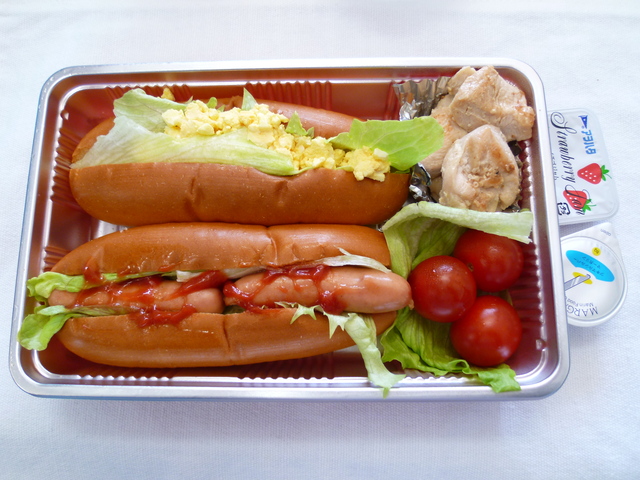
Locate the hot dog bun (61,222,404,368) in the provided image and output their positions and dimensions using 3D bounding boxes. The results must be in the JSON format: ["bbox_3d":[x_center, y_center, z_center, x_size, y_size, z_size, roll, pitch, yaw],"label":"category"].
[{"bbox_3d":[-0.043,0.025,0.200,0.159,0.044,0.060,-3,80,1],"label":"hot dog bun"}]

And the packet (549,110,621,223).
[{"bbox_3d":[0.126,-0.035,0.226,0.039,0.013,0.056,-6,80,1],"label":"packet"}]

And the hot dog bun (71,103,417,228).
[{"bbox_3d":[-0.039,-0.034,0.211,0.159,0.044,0.055,0,80,2],"label":"hot dog bun"}]

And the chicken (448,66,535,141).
[{"bbox_3d":[0.080,-0.063,0.206,0.035,0.023,0.032,-1,80,2],"label":"chicken"}]

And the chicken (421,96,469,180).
[{"bbox_3d":[0.061,-0.049,0.212,0.031,0.022,0.038,-1,80,2],"label":"chicken"}]

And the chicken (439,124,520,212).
[{"bbox_3d":[0.072,-0.032,0.202,0.034,0.023,0.036,-1,80,2],"label":"chicken"}]

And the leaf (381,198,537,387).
[{"bbox_3d":[0.059,0.026,0.199,0.063,0.037,0.078,-1,80,2],"label":"leaf"}]

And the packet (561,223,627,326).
[{"bbox_3d":[0.126,0.017,0.218,0.044,0.014,0.050,29,82,6],"label":"packet"}]

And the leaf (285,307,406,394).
[{"bbox_3d":[0.010,0.045,0.181,0.046,0.020,0.036,-1,80,2],"label":"leaf"}]

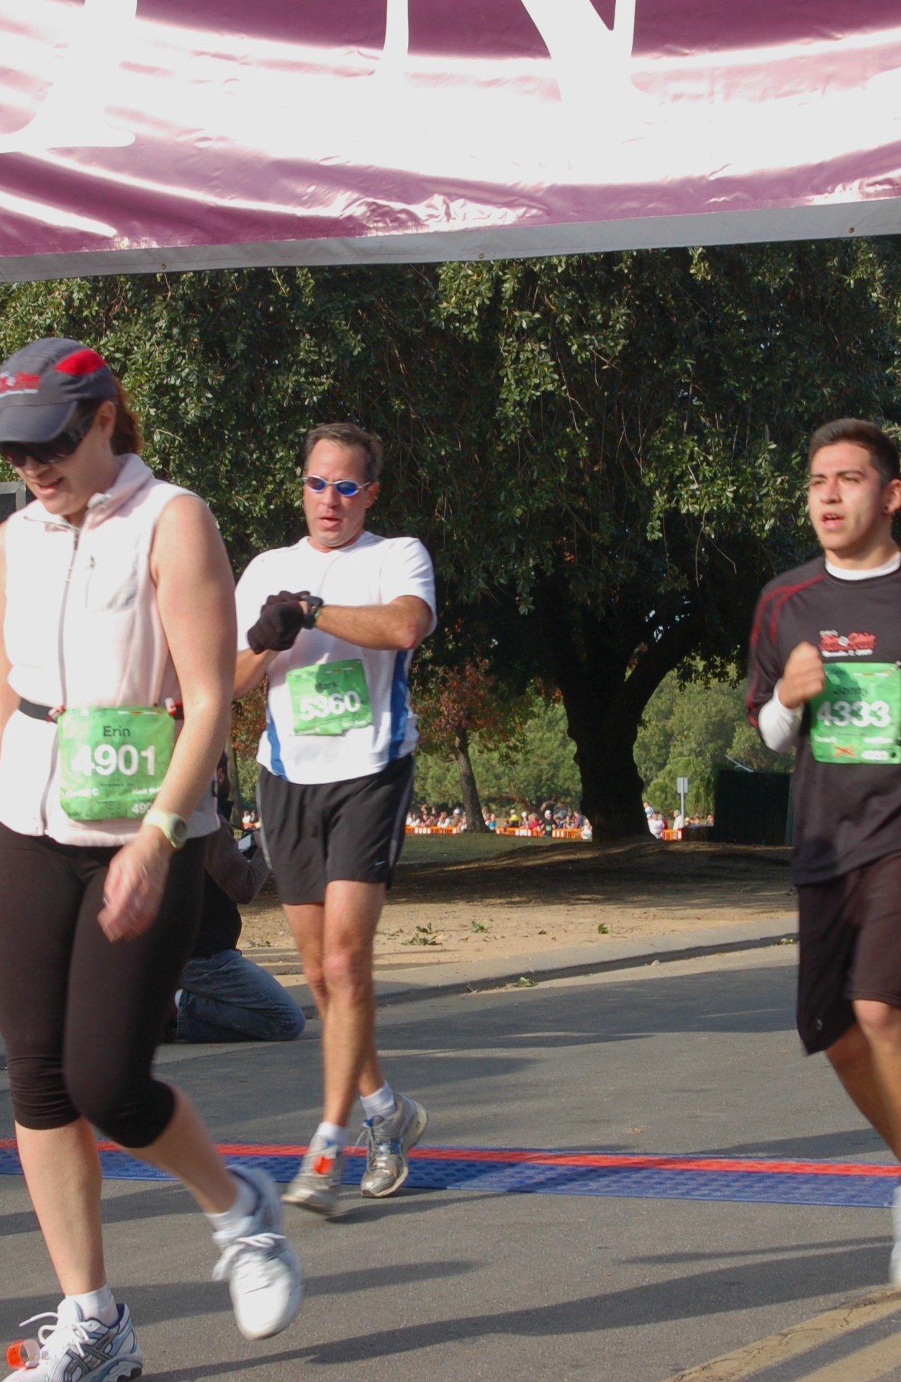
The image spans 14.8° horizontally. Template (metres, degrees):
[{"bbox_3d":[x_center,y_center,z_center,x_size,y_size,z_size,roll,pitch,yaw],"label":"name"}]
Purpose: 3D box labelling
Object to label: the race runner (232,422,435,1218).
[{"bbox_3d":[-0.271,0.285,7.850,0.500,1.770,0.600,0,-1,21],"label":"race runner"}]

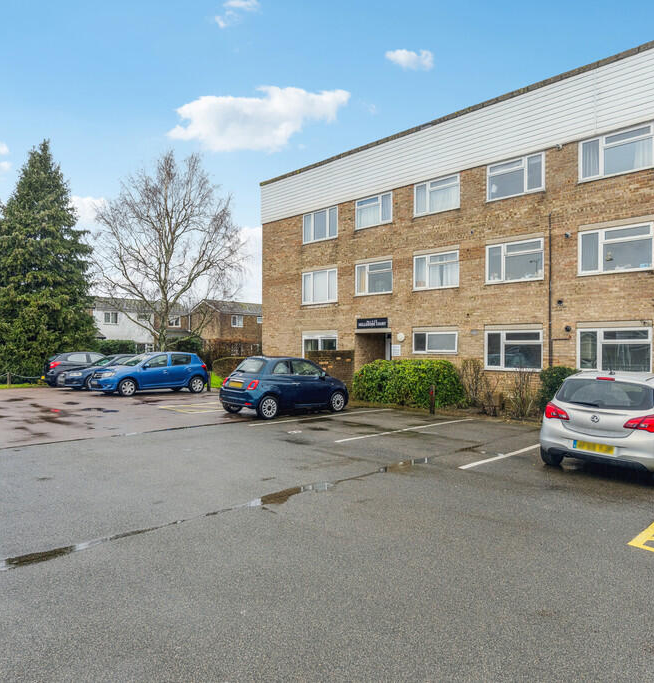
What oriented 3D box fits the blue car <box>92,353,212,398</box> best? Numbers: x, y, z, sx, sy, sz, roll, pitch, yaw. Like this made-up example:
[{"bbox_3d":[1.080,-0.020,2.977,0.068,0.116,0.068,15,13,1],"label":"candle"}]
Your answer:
[{"bbox_3d":[-6.208,1.082,18.129,1.740,1.520,4.060,0,0,43],"label":"blue car"}]

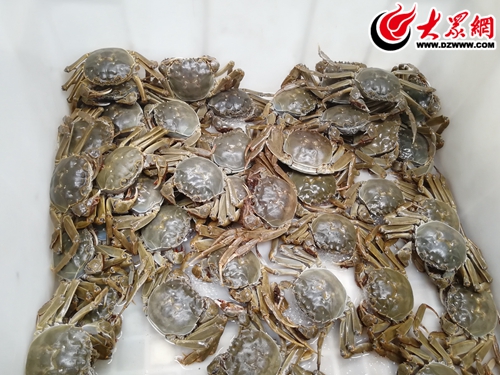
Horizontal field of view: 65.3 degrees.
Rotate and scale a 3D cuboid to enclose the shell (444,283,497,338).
[{"bbox_3d":[0.271,0.151,0.476,0.058,0.027,0.065,2,63,6],"label":"shell"}]

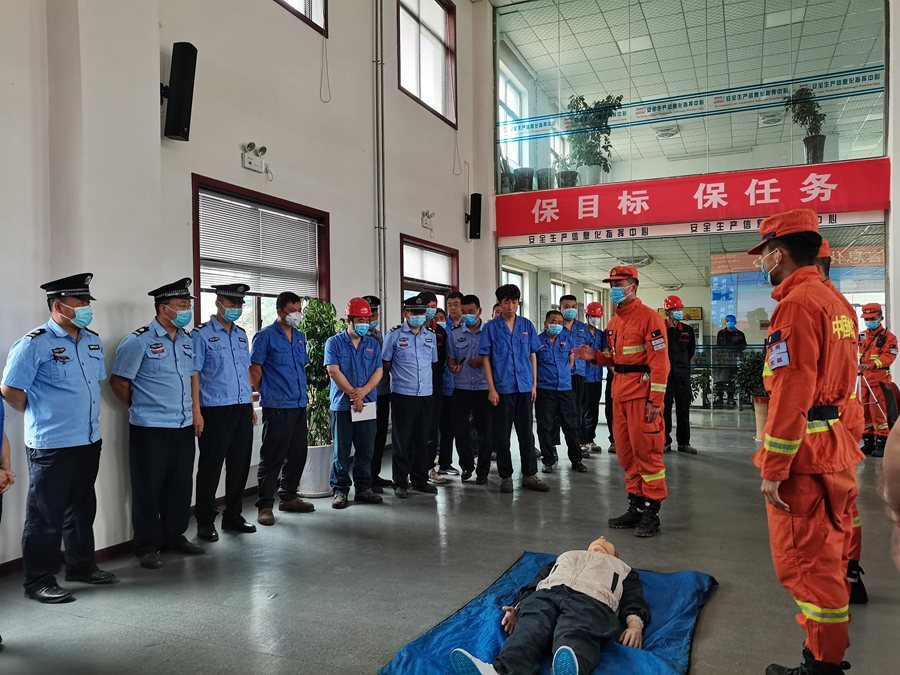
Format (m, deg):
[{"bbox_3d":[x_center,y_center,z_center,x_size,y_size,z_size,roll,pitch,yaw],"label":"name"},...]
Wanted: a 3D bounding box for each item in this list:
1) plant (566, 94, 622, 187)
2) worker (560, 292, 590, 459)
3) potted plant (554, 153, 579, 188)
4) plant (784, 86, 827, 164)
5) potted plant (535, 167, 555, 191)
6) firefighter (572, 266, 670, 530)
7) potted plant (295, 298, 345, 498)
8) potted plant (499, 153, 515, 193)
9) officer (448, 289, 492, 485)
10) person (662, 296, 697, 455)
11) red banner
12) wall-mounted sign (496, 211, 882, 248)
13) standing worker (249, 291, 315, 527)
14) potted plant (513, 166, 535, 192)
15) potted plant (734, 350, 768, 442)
[{"bbox_3d":[2.294,-3.082,10.691,0.840,1.523,0.798,-1,0,24],"label":"plant"},{"bbox_3d":[1.341,0.435,7.446,0.480,1.806,0.320,-1,0,-5],"label":"worker"},{"bbox_3d":[1.857,-2.619,10.731,0.360,0.603,0.360,0,0,24],"label":"potted plant"},{"bbox_3d":[4.969,-2.906,9.408,0.570,1.175,0.541,-1,0,24],"label":"plant"},{"bbox_3d":[1.544,-2.520,10.869,0.322,0.426,0.322,0,0,24],"label":"potted plant"},{"bbox_3d":[1.184,0.415,4.682,0.580,1.814,0.520,-1,0,-26],"label":"firefighter"},{"bbox_3d":[-1.170,0.502,5.879,0.500,1.700,0.520,-1,0,0],"label":"potted plant"},{"bbox_3d":[0.931,-2.656,11.135,0.260,0.700,0.260,-1,0,0],"label":"potted plant"},{"bbox_3d":[0.186,0.476,6.416,0.500,1.758,0.360,-1,0,-11],"label":"officer"},{"bbox_3d":[2.645,0.413,7.927,0.520,1.800,0.380,-1,0,0],"label":"person"},{"bbox_3d":[3.186,-1.943,9.721,5.333,0.655,0.050,0,0,24],"label":"red banner"},{"bbox_3d":[3.185,-1.542,9.747,5.250,0.153,0.040,0,0,24],"label":"wall-mounted sign"},{"bbox_3d":[-1.312,0.498,5.225,0.500,1.708,0.400,-1,0,-38],"label":"standing worker"},{"bbox_3d":[1.208,-2.542,11.015,0.331,0.456,0.331,-1,0,0],"label":"potted plant"},{"bbox_3d":[4.083,0.727,8.735,0.820,1.143,0.780,-1,0,24],"label":"potted plant"}]

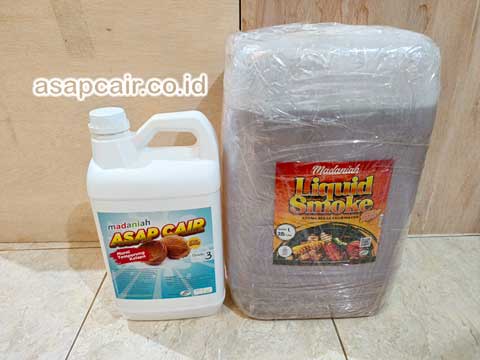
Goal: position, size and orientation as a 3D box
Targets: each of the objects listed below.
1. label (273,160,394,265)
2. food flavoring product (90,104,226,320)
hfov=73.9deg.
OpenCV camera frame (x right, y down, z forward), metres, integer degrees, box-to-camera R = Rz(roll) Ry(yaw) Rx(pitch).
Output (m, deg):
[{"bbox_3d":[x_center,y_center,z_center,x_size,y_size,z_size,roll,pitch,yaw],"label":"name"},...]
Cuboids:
[{"bbox_3d":[0.119,0.047,0.430,0.146,0.155,0.010,0,24,-2],"label":"label"},{"bbox_3d":[-0.115,0.054,0.498,0.179,0.321,0.128,-2,28,-5],"label":"food flavoring product"}]

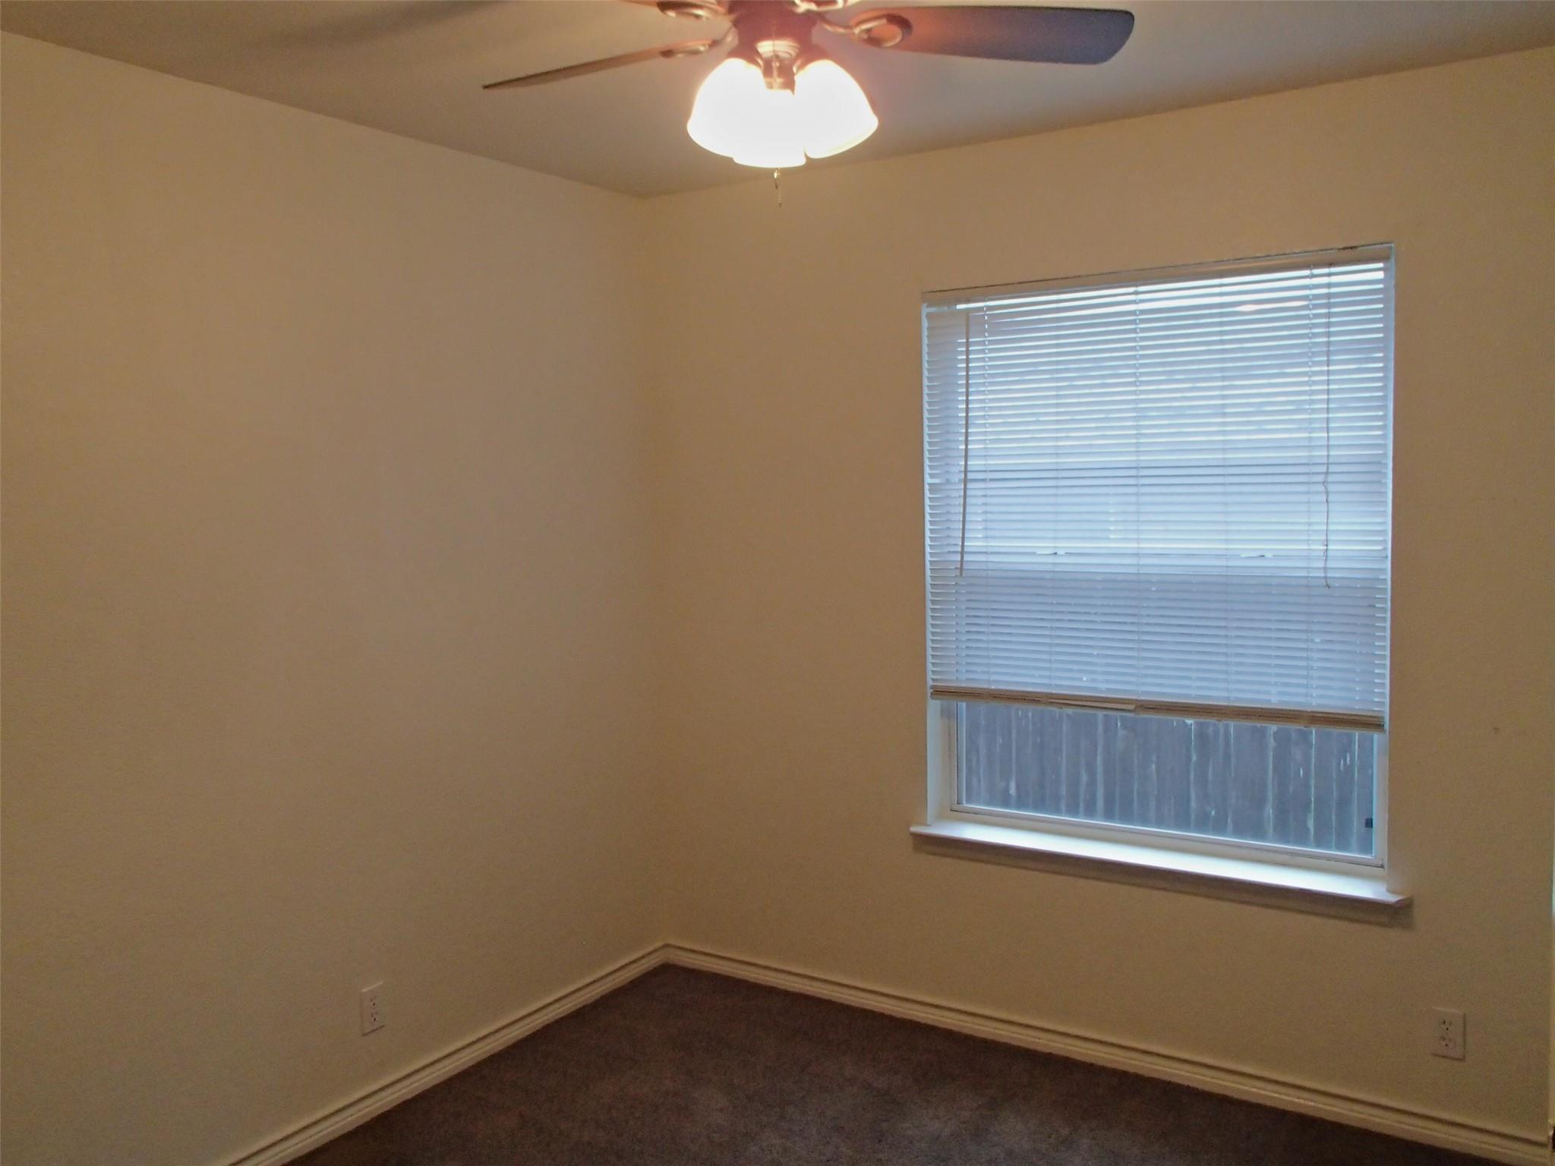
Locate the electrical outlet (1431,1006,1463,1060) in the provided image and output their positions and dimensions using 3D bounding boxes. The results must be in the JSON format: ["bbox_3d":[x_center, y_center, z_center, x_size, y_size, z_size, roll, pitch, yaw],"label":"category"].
[{"bbox_3d":[1.541,1.035,2.888,0.071,0.114,0.010,2,6,33],"label":"electrical outlet"}]

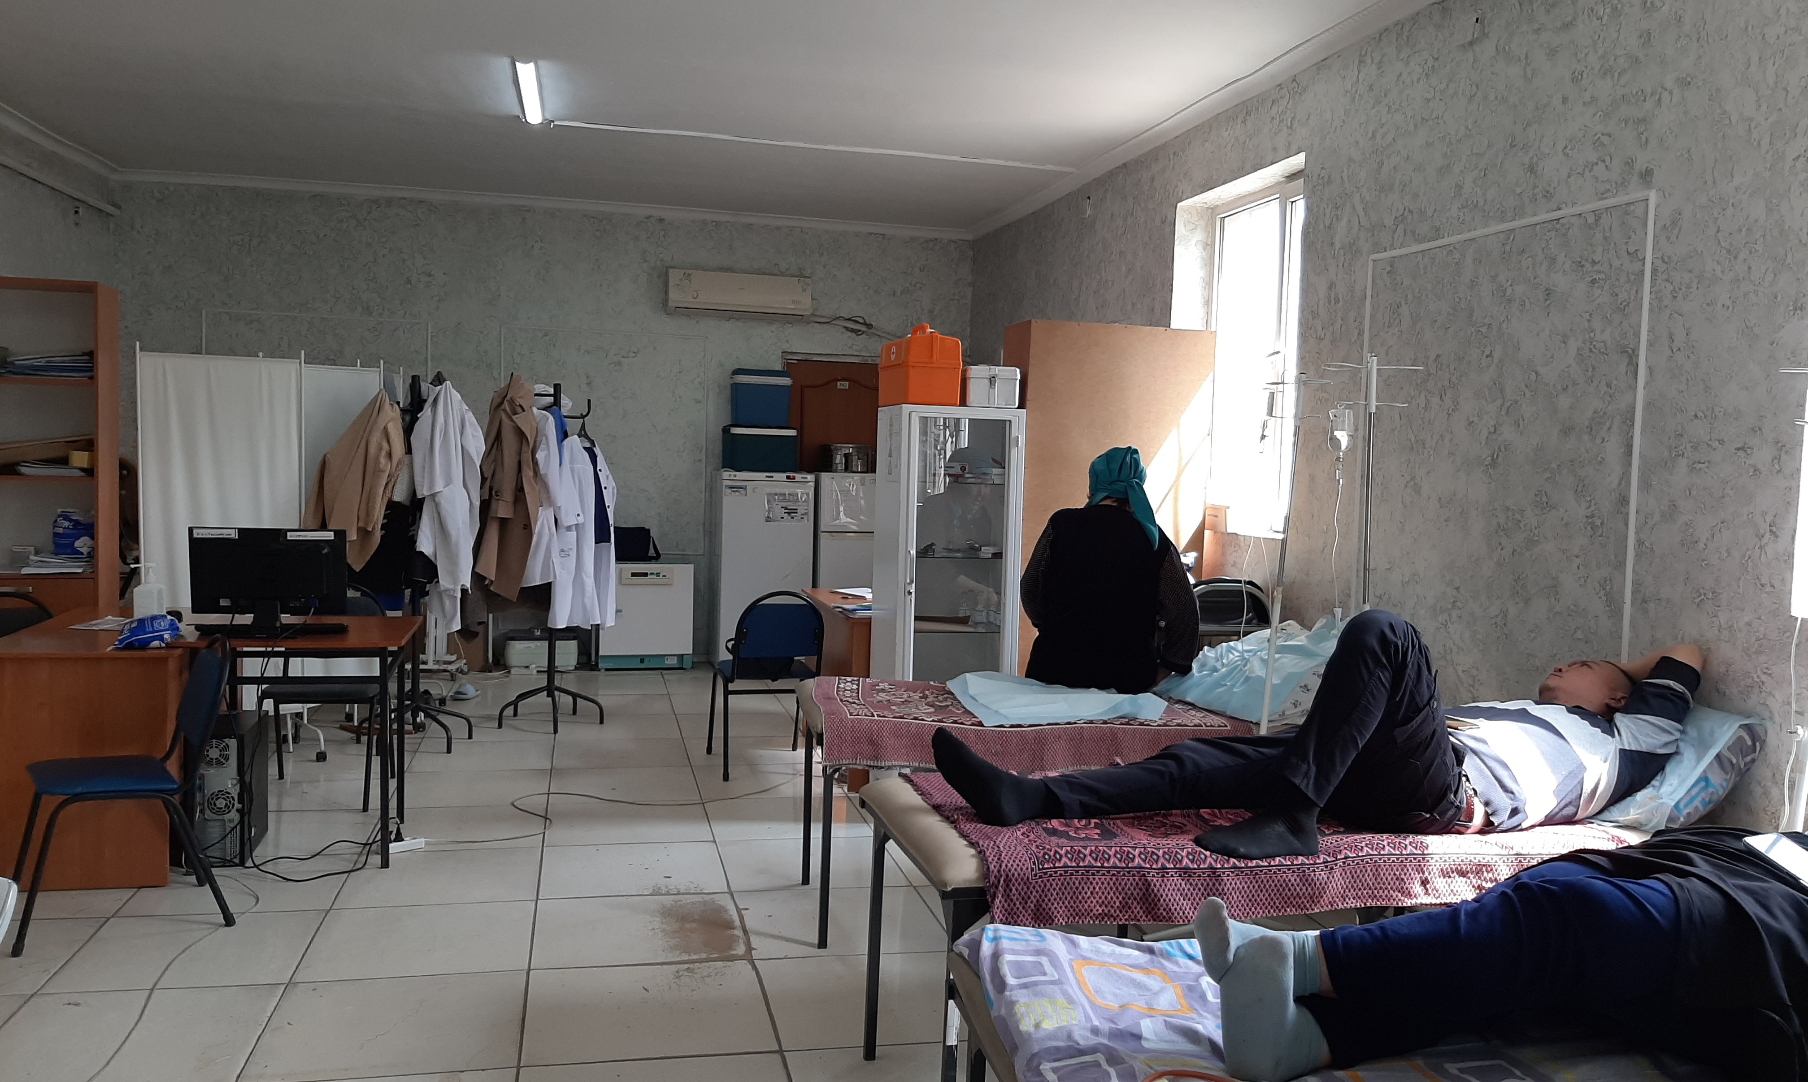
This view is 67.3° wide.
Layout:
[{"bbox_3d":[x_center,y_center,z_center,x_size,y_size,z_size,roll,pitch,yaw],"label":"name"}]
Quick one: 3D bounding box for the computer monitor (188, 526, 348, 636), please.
[{"bbox_3d":[-2.182,0.138,4.668,0.500,0.365,0.190,1,4,-13],"label":"computer monitor"}]

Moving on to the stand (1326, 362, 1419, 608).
[{"bbox_3d":[1.284,0.360,3.843,0.440,1.770,0.440,1,4,-13],"label":"stand"}]

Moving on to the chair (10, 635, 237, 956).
[{"bbox_3d":[-2.335,0.709,4.034,0.560,0.830,0.490,-1,4,-34],"label":"chair"}]

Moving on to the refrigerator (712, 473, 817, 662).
[{"bbox_3d":[-0.912,0.216,8.745,0.590,1.310,0.600,1,4,-13],"label":"refrigerator"}]

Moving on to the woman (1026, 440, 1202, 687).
[{"bbox_3d":[0.715,0.339,4.872,0.570,1.320,0.600,1,3,-3],"label":"woman"}]

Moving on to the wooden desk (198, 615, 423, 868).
[{"bbox_3d":[-2.112,0.698,4.795,0.710,0.770,0.770,1,4,-13],"label":"wooden desk"}]

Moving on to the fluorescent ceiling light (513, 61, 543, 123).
[{"bbox_3d":[-1.680,-2.015,6.095,0.110,0.075,1.100,1,3,-13],"label":"fluorescent ceiling light"}]

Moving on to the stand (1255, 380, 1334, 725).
[{"bbox_3d":[1.062,0.376,3.957,0.440,1.710,0.440,1,4,-13],"label":"stand"}]

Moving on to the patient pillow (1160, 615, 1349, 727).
[{"bbox_3d":[1.259,0.410,4.561,0.520,0.240,0.650,1,4,-13],"label":"patient pillow"}]

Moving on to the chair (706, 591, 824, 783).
[{"bbox_3d":[-0.628,0.616,6.166,0.460,0.820,0.560,1,3,-17],"label":"chair"}]

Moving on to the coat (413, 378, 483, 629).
[{"bbox_3d":[-2.154,-0.176,6.383,0.330,1.150,0.250,0,4,-19],"label":"coat"}]

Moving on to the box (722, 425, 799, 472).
[{"bbox_3d":[-0.946,-0.591,8.937,0.455,0.290,0.310,1,3,-15],"label":"box"}]

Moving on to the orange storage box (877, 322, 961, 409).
[{"bbox_3d":[0.065,-0.693,5.499,0.225,0.310,0.385,1,3,-17],"label":"orange storage box"}]

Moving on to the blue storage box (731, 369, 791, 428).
[{"bbox_3d":[-0.922,-0.893,8.645,0.375,0.335,0.250,1,4,-13],"label":"blue storage box"}]

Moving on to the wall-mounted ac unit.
[{"bbox_3d":[-1.064,-1.577,8.812,0.910,0.290,0.210,1,4,-13],"label":"wall-mounted ac unit"}]

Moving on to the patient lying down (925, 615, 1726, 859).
[{"bbox_3d":[0.907,0.370,2.955,1.700,0.460,0.540,1,3,-13],"label":"patient lying down"}]

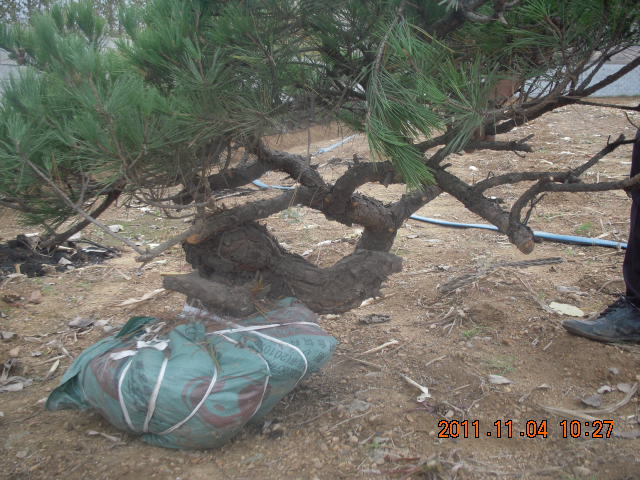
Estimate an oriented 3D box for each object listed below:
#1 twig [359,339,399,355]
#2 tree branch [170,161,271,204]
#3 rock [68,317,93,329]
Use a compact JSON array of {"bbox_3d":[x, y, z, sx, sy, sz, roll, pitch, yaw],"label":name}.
[{"bbox_3d":[0.160,0.290,1.904,0.130,0.016,0.018,-11,20,-32],"label":"twig"},{"bbox_3d":[-0.246,-0.141,1.720,0.240,0.065,0.075,-17,17,0],"label":"tree branch"},{"bbox_3d":[-0.630,0.217,1.848,0.058,0.022,0.036,0,18,0],"label":"rock"}]

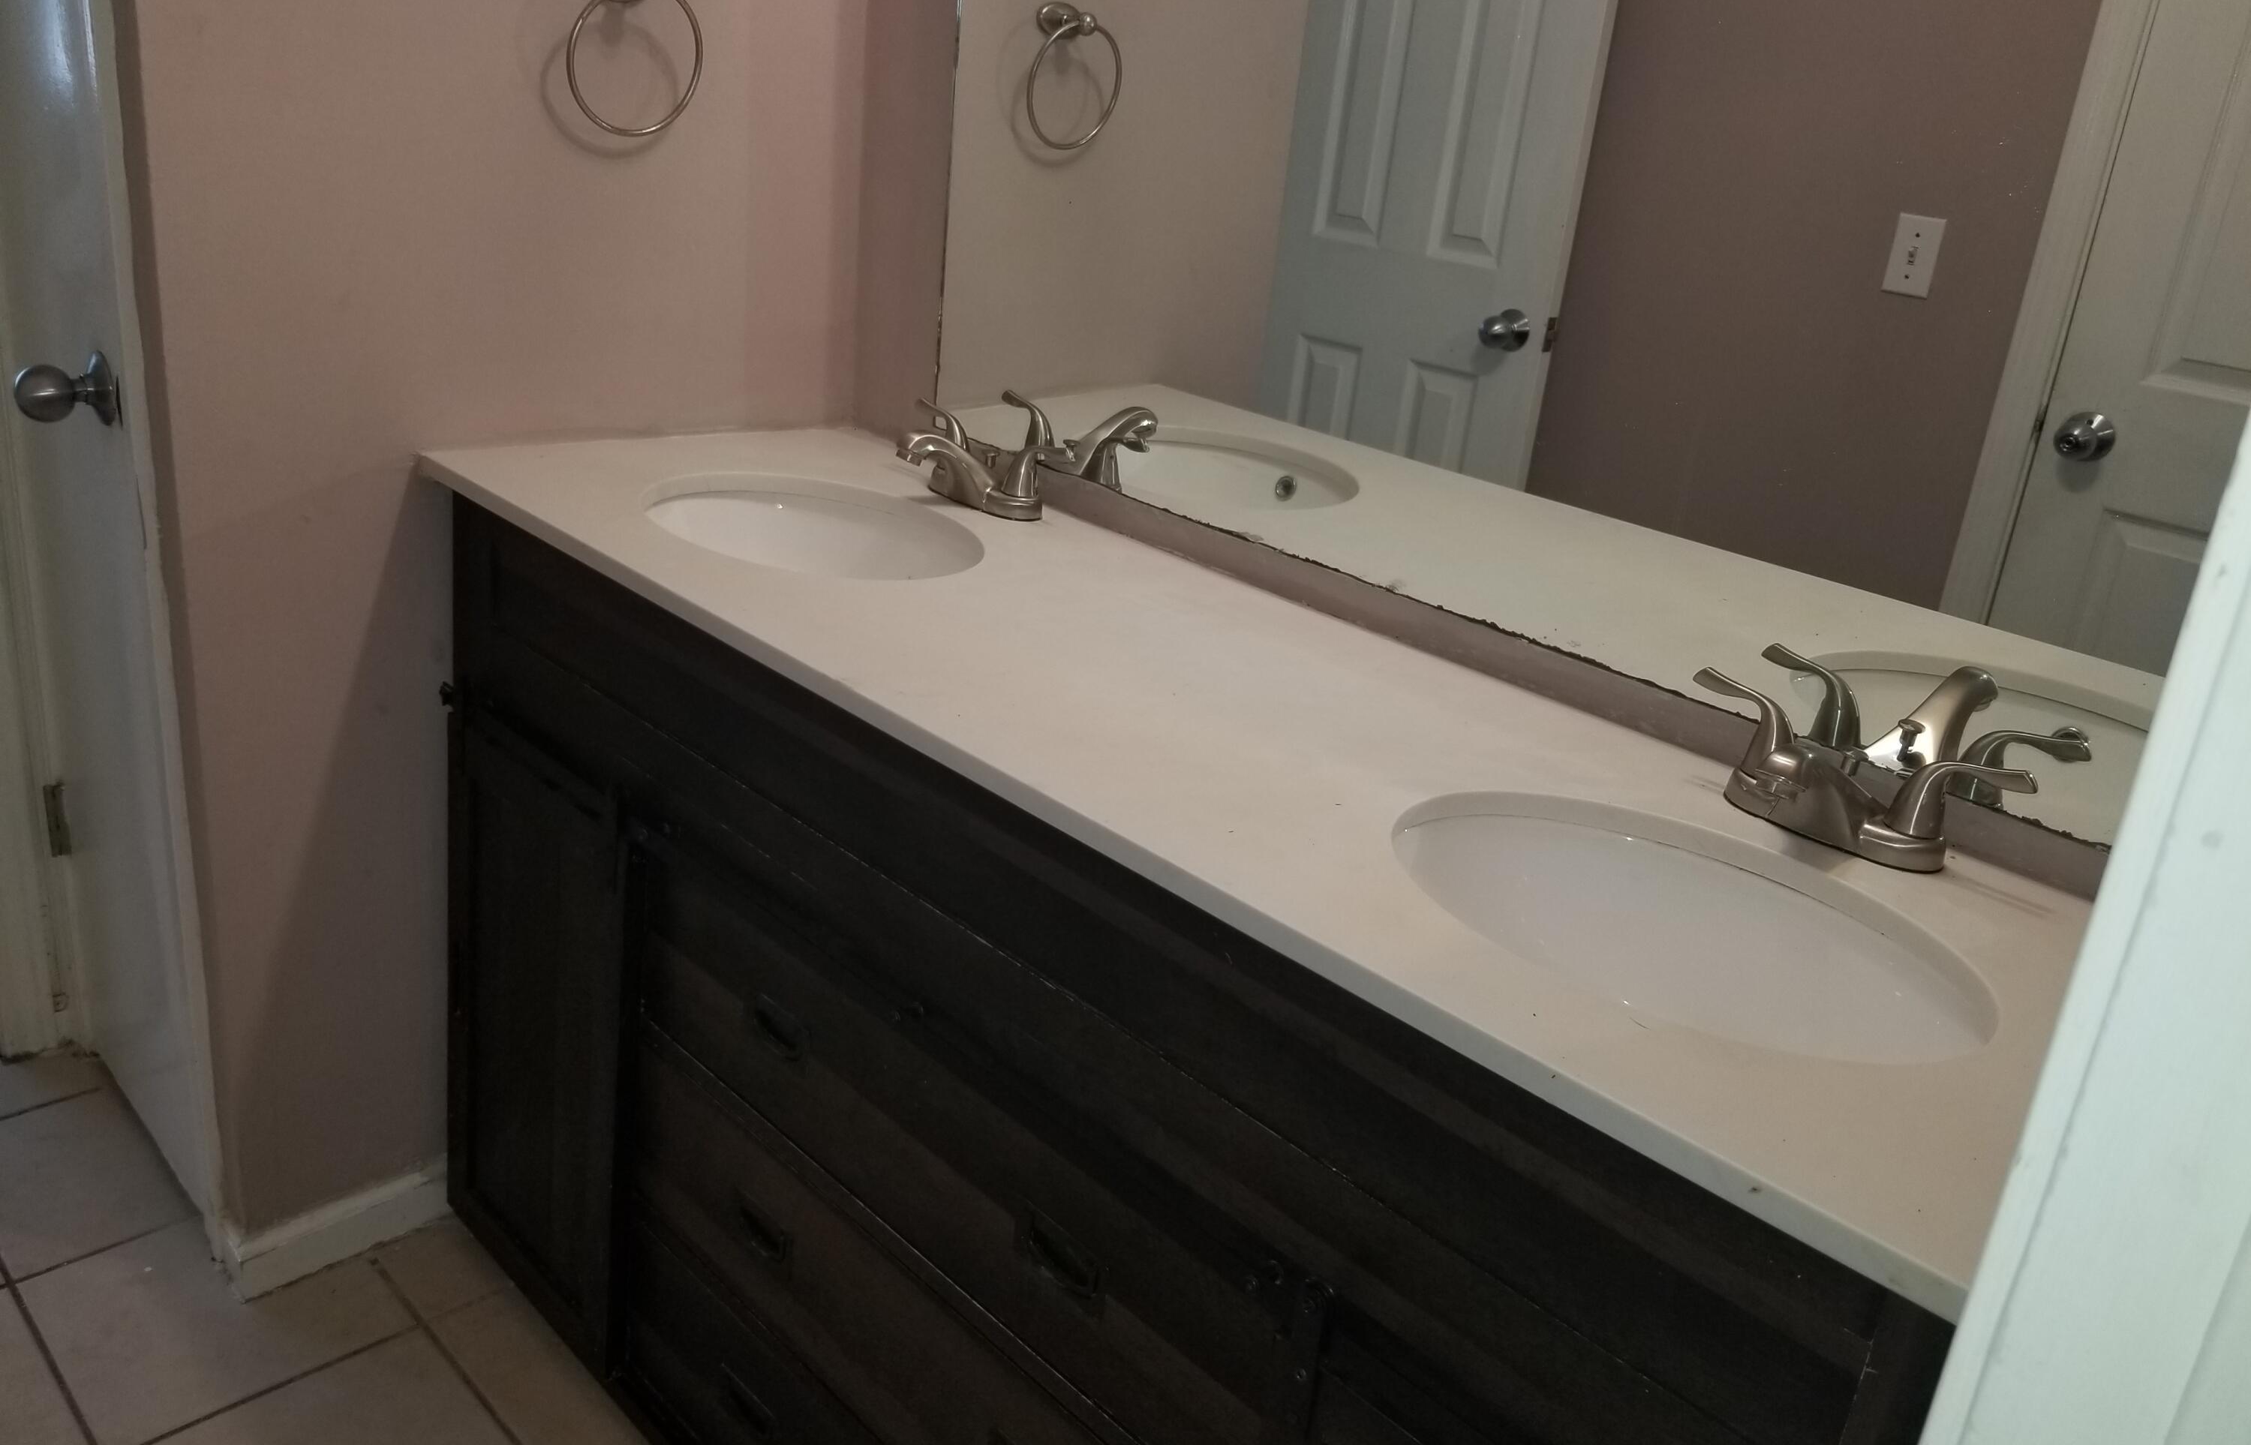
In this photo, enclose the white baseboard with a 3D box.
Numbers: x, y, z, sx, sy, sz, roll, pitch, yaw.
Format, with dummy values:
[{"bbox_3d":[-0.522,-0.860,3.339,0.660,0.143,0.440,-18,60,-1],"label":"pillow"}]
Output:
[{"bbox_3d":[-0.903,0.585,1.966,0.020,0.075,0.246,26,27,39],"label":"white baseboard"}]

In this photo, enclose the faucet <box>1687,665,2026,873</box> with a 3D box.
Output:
[{"bbox_3d":[0.488,0.046,1.200,0.248,0.092,0.172,26,27,39],"label":"faucet"}]

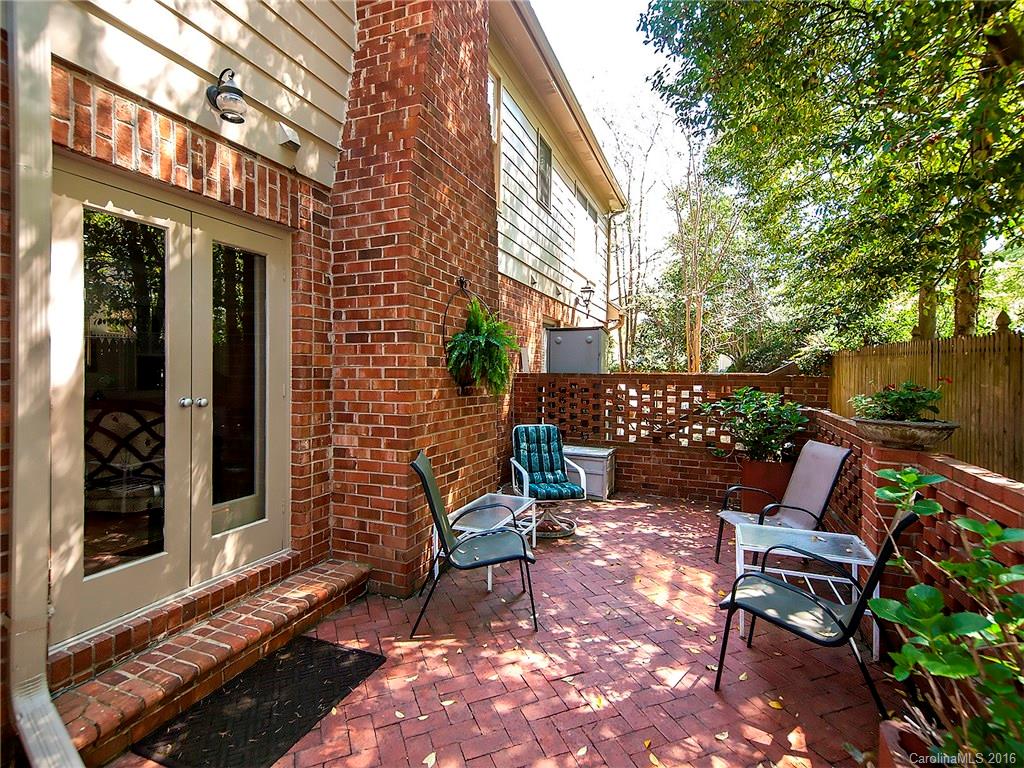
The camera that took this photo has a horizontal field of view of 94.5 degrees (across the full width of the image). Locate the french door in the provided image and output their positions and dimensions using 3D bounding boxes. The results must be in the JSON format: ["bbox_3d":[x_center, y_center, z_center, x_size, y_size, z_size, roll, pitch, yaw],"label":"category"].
[{"bbox_3d":[-1.720,0.080,2.531,0.120,2.050,1.230,1,1,23],"label":"french door"}]

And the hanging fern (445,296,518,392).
[{"bbox_3d":[-0.213,-0.262,3.482,0.520,0.700,0.540,1,1,0],"label":"hanging fern"}]

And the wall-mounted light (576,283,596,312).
[{"bbox_3d":[1.427,-1.720,9.278,0.360,0.620,0.270,1,1,23],"label":"wall-mounted light"}]

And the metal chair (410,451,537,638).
[{"bbox_3d":[-0.228,0.924,2.909,0.740,0.970,0.560,0,1,-7],"label":"metal chair"}]

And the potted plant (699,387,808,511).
[{"bbox_3d":[2.507,0.703,4.957,1.050,1.380,0.880,1,1,23],"label":"potted plant"}]

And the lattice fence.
[{"bbox_3d":[1.709,0.319,5.791,3.610,0.880,0.140,1,1,23],"label":"lattice fence"}]

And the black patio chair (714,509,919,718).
[{"bbox_3d":[1.385,0.955,2.143,0.740,0.970,0.560,2,2,43],"label":"black patio chair"}]

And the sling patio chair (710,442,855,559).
[{"bbox_3d":[1.996,0.933,3.508,0.740,0.970,0.560,1,1,-1],"label":"sling patio chair"}]

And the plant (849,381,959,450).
[{"bbox_3d":[2.041,0.149,2.485,0.440,0.360,0.440,1,1,23],"label":"plant"}]

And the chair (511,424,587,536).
[{"bbox_3d":[0.328,0.902,4.534,0.620,0.960,0.700,0,1,-13],"label":"chair"}]

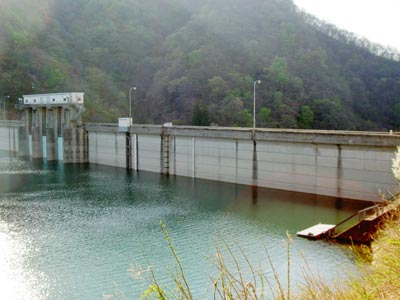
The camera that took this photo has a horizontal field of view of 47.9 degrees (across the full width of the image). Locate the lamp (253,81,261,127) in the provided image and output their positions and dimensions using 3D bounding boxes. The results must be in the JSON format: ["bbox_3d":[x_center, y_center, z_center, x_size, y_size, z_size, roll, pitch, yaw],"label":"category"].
[{"bbox_3d":[9.248,-7.021,72.075,0.450,7.950,1.600,5,7,43],"label":"lamp"}]

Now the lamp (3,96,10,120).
[{"bbox_3d":[-57.392,-12.149,133.964,0.450,7.430,1.600,5,7,43],"label":"lamp"}]

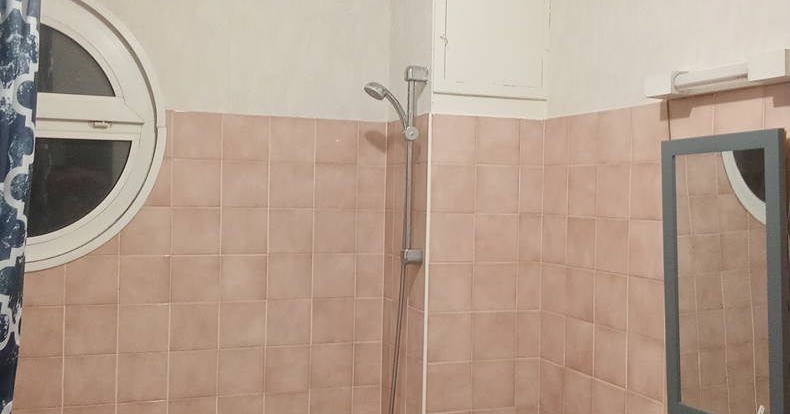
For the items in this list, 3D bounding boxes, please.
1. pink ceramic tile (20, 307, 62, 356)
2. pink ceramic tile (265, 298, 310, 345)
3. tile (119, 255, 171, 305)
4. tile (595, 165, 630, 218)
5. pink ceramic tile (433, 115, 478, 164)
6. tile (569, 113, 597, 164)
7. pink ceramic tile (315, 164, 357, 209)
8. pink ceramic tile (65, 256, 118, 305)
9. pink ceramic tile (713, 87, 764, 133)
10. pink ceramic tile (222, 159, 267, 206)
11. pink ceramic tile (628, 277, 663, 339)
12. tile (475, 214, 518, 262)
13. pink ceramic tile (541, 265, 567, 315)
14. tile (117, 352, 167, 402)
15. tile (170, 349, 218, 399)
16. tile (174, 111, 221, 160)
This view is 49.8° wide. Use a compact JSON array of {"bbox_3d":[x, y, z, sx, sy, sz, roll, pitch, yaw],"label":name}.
[{"bbox_3d":[-1.058,0.372,2.525,0.149,0.149,0.009,1,1,-21],"label":"pink ceramic tile"},{"bbox_3d":[-0.349,0.383,2.799,0.149,0.149,0.010,1,1,-21],"label":"pink ceramic tile"},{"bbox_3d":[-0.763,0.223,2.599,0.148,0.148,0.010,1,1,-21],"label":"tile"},{"bbox_3d":[0.606,-0.042,2.344,0.009,0.149,0.149,1,1,-21],"label":"tile"},{"bbox_3d":[0.177,-0.201,2.541,0.142,0.144,0.010,1,1,-21],"label":"pink ceramic tile"},{"bbox_3d":[0.555,-0.194,2.487,0.010,0.145,0.149,1,1,-21],"label":"tile"},{"bbox_3d":[-0.196,-0.067,2.810,0.148,0.148,0.010,1,1,-21],"label":"pink ceramic tile"},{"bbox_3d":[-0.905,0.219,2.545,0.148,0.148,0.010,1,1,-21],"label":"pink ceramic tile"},{"bbox_3d":[0.760,-0.179,1.880,0.010,0.144,0.148,1,1,-21],"label":"pink ceramic tile"},{"bbox_3d":[-0.488,-0.075,2.767,0.150,0.150,0.010,1,1,-21],"label":"pink ceramic tile"},{"bbox_3d":[0.660,0.265,2.231,0.010,0.150,0.150,1,1,-21],"label":"pink ceramic tile"},{"bbox_3d":[0.308,0.096,2.597,0.148,0.147,0.010,1,1,-21],"label":"tile"},{"bbox_3d":[0.485,0.249,2.585,0.010,0.148,0.141,1,1,-21],"label":"pink ceramic tile"},{"bbox_3d":[-0.777,0.527,2.634,0.149,0.149,0.009,1,1,-21],"label":"tile"},{"bbox_3d":[-0.630,0.523,2.663,0.150,0.149,0.010,1,1,-21],"label":"tile"},{"bbox_3d":[-0.614,-0.225,2.658,0.148,0.148,0.010,1,1,-21],"label":"tile"}]

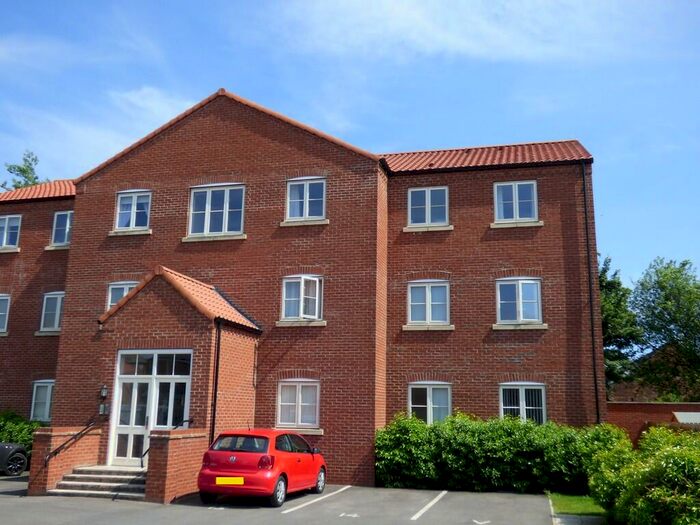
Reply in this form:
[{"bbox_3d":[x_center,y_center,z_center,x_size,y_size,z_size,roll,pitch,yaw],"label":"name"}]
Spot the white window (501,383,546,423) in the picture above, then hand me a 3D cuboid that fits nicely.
[{"bbox_3d":[4.471,3.722,17.189,1.138,1.265,0.100,-2,-13,14],"label":"white window"}]

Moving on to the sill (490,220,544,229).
[{"bbox_3d":[4.521,-1.028,18.155,1.415,0.150,0.160,-2,-13,15],"label":"sill"}]

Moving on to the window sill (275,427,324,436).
[{"bbox_3d":[-1.340,4.360,17.172,1.380,0.140,0.170,-2,-13,15],"label":"window sill"}]

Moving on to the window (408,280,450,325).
[{"bbox_3d":[2.190,1.108,18.406,1.141,1.248,0.100,-2,-13,14],"label":"window"}]

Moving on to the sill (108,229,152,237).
[{"bbox_3d":[-6.468,-0.850,19.747,1.380,0.140,0.170,-2,-13,15],"label":"sill"}]

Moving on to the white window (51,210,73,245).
[{"bbox_3d":[-9.260,-1.138,21.969,1.138,1.147,0.100,-2,-13,15],"label":"white window"}]

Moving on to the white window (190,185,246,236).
[{"bbox_3d":[-3.831,-1.476,19.239,1.696,1.385,0.100,-2,-13,15],"label":"white window"}]

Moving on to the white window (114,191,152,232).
[{"bbox_3d":[-6.444,-1.568,19.949,1.135,1.250,0.100,-2,-13,14],"label":"white window"}]

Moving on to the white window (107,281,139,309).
[{"bbox_3d":[-6.497,1.149,19.330,1.135,1.248,0.100,-2,-13,14],"label":"white window"}]

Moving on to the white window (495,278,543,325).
[{"bbox_3d":[4.519,1.012,17.787,1.138,1.248,0.140,-2,-13,14],"label":"white window"}]

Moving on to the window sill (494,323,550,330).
[{"bbox_3d":[4.481,1.714,17.559,1.393,0.140,0.160,-2,-13,14],"label":"window sill"}]

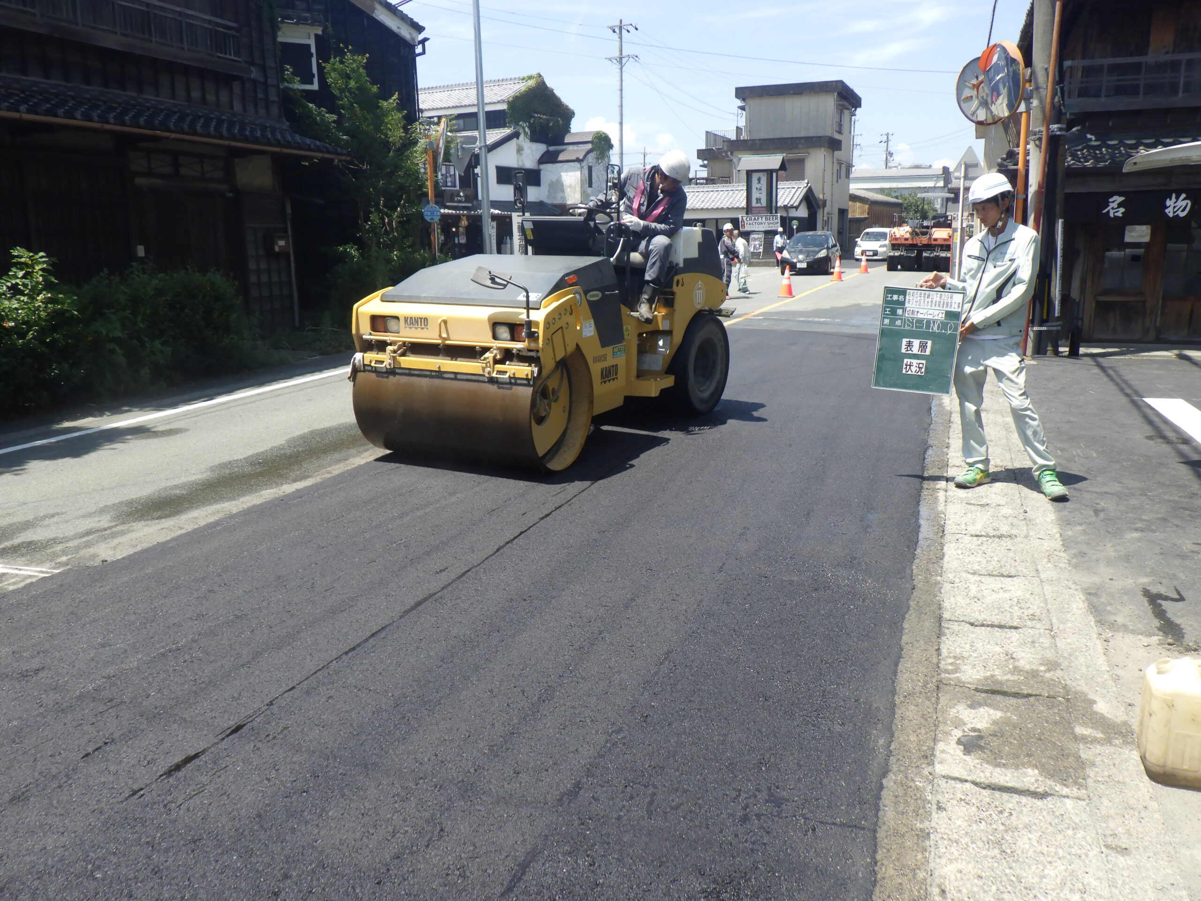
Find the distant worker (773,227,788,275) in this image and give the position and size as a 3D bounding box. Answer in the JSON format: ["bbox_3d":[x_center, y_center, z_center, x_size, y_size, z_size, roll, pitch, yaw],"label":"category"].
[{"bbox_3d":[7.425,-8.321,39.898,0.520,1.700,0.380,3,13,14],"label":"distant worker"}]

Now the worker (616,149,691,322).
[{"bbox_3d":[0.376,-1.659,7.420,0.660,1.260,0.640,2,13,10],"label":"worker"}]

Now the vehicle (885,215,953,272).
[{"bbox_3d":[12.528,-8.181,37.869,2.250,2.220,6.000,4,13,18],"label":"vehicle"}]

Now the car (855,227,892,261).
[{"bbox_3d":[14.541,-10.814,50.953,1.670,1.660,3.900,4,13,21],"label":"car"}]

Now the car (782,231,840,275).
[{"bbox_3d":[7.822,-7.258,35.495,1.700,1.525,3.900,4,13,20],"label":"car"}]

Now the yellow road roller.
[{"bbox_3d":[-0.249,-1.089,7.205,1.410,1.870,3.100,6,14,28],"label":"yellow road roller"}]

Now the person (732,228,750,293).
[{"bbox_3d":[3.471,-4.679,23.915,0.450,1.580,0.470,-8,14,-29],"label":"person"}]

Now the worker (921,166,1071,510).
[{"bbox_3d":[2.234,-0.623,5.331,0.670,1.730,0.520,9,16,37],"label":"worker"}]

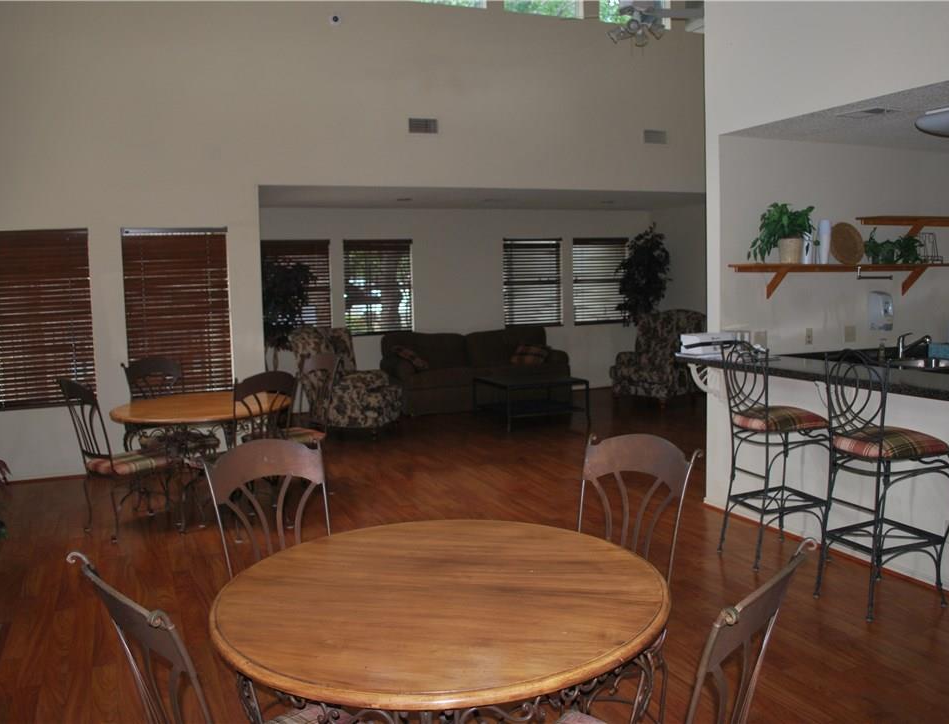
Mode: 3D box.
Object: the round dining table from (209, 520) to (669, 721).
[{"bbox_3d":[-0.087,0.985,2.236,1.230,0.760,1.230,-2,6,0],"label":"round dining table"}]

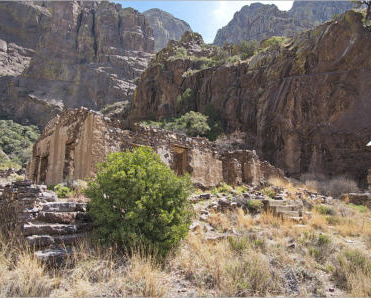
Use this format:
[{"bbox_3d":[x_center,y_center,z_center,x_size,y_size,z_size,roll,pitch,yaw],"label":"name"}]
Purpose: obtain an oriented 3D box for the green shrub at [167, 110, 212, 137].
[{"bbox_3d":[0.251,-1.963,23.000,3.800,2.700,3.400,0,-4,0],"label":"green shrub"}]

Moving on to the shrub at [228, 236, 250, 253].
[{"bbox_3d":[1.040,1.873,5.400,0.420,0.320,0.380,0,-4,0],"label":"shrub"}]

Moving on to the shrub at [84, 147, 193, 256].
[{"bbox_3d":[-0.922,1.030,5.400,2.100,2.100,1.950,0,-4,0],"label":"shrub"}]

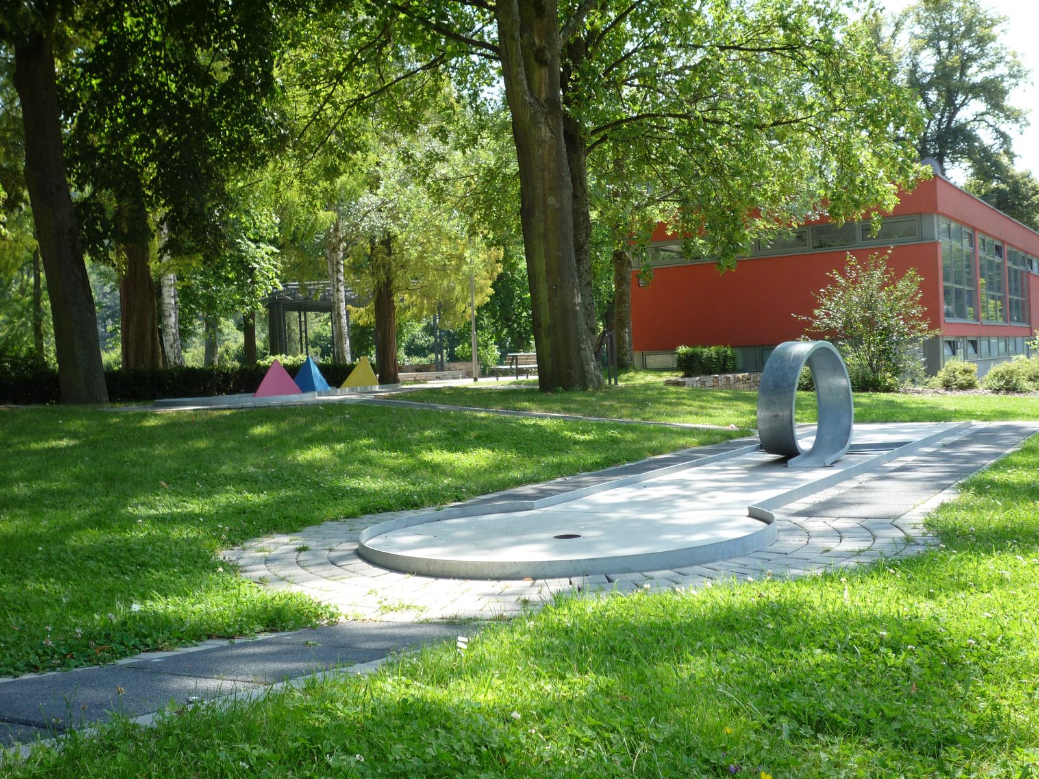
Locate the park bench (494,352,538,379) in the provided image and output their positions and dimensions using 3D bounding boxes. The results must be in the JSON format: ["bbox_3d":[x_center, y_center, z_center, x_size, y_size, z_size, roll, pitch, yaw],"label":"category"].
[{"bbox_3d":[-0.130,-0.677,35.500,0.620,0.790,1.950,-2,1,31],"label":"park bench"}]

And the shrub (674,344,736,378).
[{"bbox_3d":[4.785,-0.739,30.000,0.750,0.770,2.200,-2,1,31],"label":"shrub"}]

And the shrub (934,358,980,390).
[{"bbox_3d":[8.596,-0.303,23.000,0.890,0.610,0.820,-2,1,21],"label":"shrub"}]

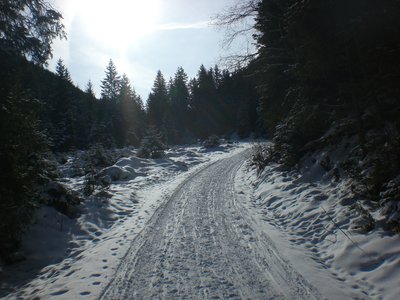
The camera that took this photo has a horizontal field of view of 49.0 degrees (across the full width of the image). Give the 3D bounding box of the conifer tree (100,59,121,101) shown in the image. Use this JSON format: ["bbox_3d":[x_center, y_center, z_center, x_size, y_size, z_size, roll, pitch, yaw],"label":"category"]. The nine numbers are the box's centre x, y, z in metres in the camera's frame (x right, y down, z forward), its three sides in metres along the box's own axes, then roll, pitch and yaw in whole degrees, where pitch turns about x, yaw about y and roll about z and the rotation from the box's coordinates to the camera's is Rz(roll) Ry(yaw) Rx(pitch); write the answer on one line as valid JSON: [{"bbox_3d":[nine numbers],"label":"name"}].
[{"bbox_3d":[-11.600,-6.000,57.000,3.400,11.600,3.400,0,0,0],"label":"conifer tree"}]

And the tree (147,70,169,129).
[{"bbox_3d":[-5.800,-5.600,60.000,3.400,10.400,3.400,0,0,0],"label":"tree"}]

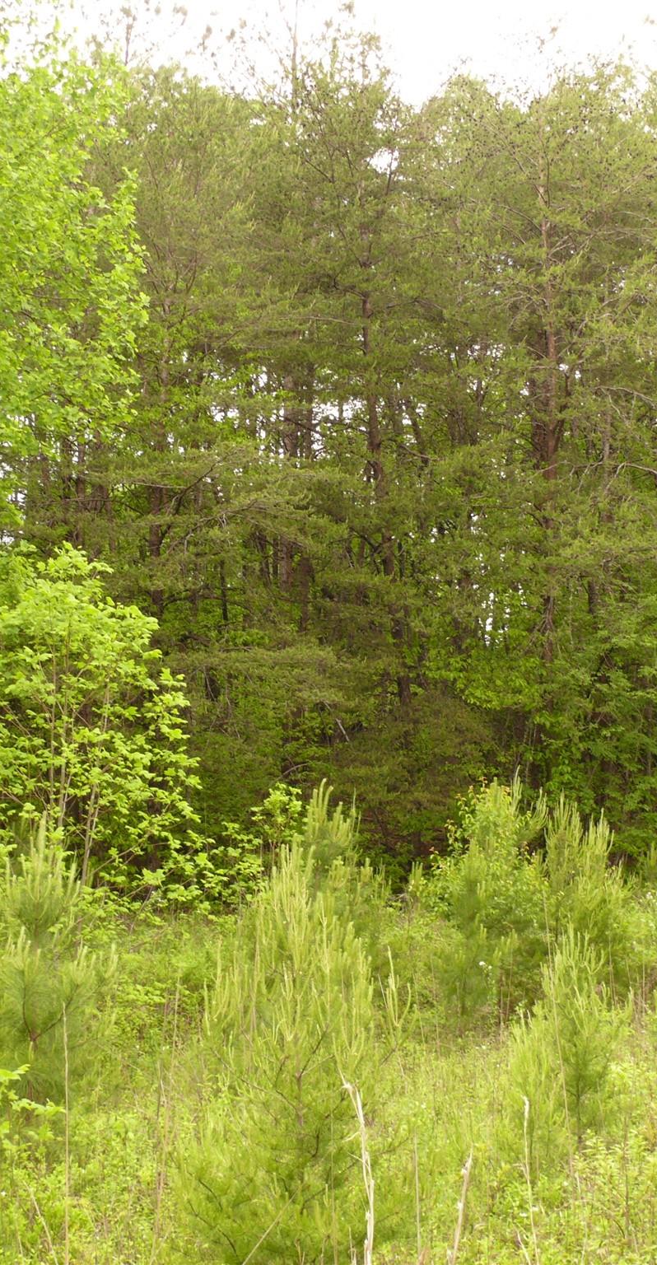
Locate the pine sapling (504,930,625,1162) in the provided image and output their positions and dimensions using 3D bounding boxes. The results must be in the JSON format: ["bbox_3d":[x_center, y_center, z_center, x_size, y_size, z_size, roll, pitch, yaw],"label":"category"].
[{"bbox_3d":[0.830,1.472,6.000,0.440,0.840,0.430,0,-3,0],"label":"pine sapling"}]

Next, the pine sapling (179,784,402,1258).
[{"bbox_3d":[-0.104,1.095,4.700,0.600,1.320,0.600,0,-3,0],"label":"pine sapling"}]

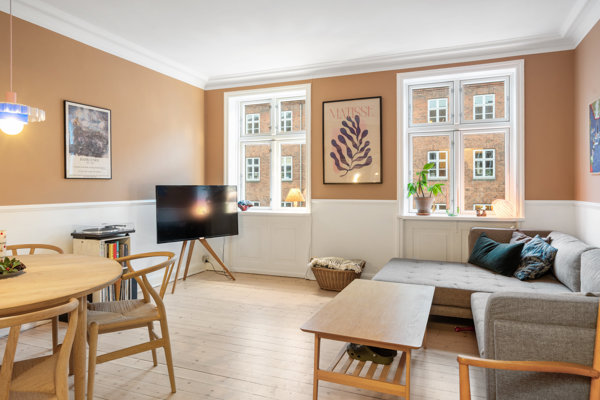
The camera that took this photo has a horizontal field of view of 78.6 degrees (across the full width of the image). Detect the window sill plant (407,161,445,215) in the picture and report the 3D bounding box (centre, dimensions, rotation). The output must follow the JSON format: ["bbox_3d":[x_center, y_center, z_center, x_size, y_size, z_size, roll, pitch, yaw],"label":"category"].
[{"bbox_3d":[1.476,-0.129,4.296,0.420,0.600,0.380,1,2,21],"label":"window sill plant"}]

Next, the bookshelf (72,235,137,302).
[{"bbox_3d":[-1.814,0.699,3.446,0.350,0.700,0.390,1,2,21],"label":"bookshelf"}]

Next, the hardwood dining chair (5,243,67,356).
[{"bbox_3d":[-1.886,0.706,2.451,0.550,0.760,0.520,-1,2,-26],"label":"hardwood dining chair"}]

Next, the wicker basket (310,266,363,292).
[{"bbox_3d":[0.436,0.875,4.226,0.590,0.280,0.400,1,2,21],"label":"wicker basket"}]

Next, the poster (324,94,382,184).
[{"bbox_3d":[0.615,-0.692,4.349,0.720,1.015,0.030,1,2,21],"label":"poster"}]

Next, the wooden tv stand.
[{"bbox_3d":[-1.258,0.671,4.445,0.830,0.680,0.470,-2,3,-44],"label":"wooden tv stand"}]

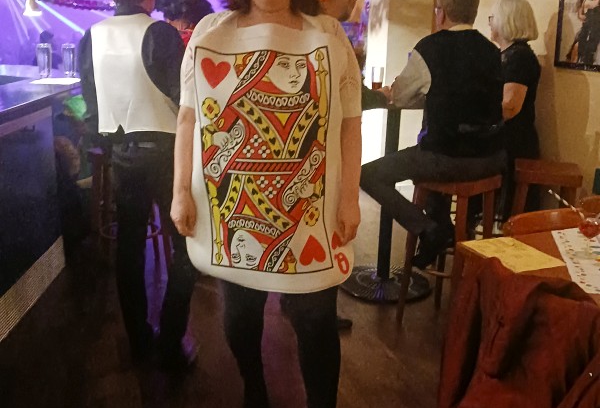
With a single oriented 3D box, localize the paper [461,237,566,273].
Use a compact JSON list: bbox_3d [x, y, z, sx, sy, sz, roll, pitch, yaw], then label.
[{"bbox_3d":[0.728,0.169,2.135,0.210,0.005,0.297,-5,18,-22],"label":"paper"}]

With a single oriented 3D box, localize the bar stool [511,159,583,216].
[{"bbox_3d":[1.366,0.157,3.580,0.380,0.750,0.350,6,17,16],"label":"bar stool"}]

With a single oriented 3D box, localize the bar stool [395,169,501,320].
[{"bbox_3d":[0.797,0.230,3.275,0.380,0.750,0.350,-11,21,-37],"label":"bar stool"}]

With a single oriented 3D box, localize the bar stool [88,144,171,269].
[{"bbox_3d":[-1.061,0.006,3.863,0.400,0.750,0.380,7,17,19],"label":"bar stool"}]

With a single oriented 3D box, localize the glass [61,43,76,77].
[{"bbox_3d":[-1.428,-0.891,3.850,0.092,0.200,0.092,-1,17,-10],"label":"glass"}]

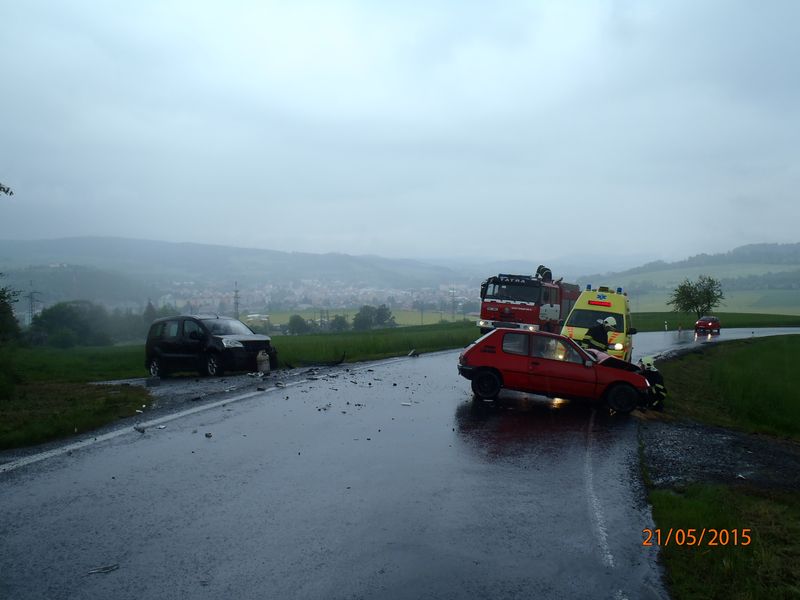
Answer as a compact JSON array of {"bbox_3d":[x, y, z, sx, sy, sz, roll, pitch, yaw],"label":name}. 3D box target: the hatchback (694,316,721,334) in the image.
[{"bbox_3d":[27.606,2.196,58.000,1.690,1.440,3.950,3,-1,37],"label":"hatchback"}]

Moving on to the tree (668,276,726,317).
[{"bbox_3d":[32.422,0.110,71.000,6.200,5.800,6.000,1,0,24],"label":"tree"}]

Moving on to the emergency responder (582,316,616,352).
[{"bbox_3d":[4.020,1.150,13.100,0.700,1.620,0.580,0,-1,21],"label":"emergency responder"}]

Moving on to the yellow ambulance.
[{"bbox_3d":[6.060,0.820,19.700,1.930,2.500,5.050,5,-1,20],"label":"yellow ambulance"}]

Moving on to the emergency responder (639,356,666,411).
[{"bbox_3d":[4.480,1.510,11.750,0.620,0.970,0.550,0,-1,-3],"label":"emergency responder"}]

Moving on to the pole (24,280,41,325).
[{"bbox_3d":[-176.055,2.874,310.000,7.000,25.000,2.500,0,-1,-30],"label":"pole"}]

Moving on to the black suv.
[{"bbox_3d":[-5.310,1.310,18.300,4.350,1.800,1.810,-3,-6,43],"label":"black suv"}]

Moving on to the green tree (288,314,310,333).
[{"bbox_3d":[-40.380,10.447,260.000,8.000,9.000,8.000,0,-1,0],"label":"green tree"}]

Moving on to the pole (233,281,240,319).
[{"bbox_3d":[-98.238,2.109,390.000,4.600,27.000,3.000,1,0,-14],"label":"pole"}]

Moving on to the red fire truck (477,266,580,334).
[{"bbox_3d":[6.000,0.530,28.700,2.500,3.050,7.800,3,-1,26],"label":"red fire truck"}]

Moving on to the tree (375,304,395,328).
[{"bbox_3d":[-5.826,7.232,260.000,8.600,11.000,8.600,0,-1,0],"label":"tree"}]

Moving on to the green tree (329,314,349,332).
[{"bbox_3d":[-21.859,8.530,230.000,7.100,7.200,6.900,1,0,3],"label":"green tree"}]

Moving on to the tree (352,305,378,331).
[{"bbox_3d":[-12.262,6.575,230.000,9.300,10.200,9.000,1,0,3],"label":"tree"}]

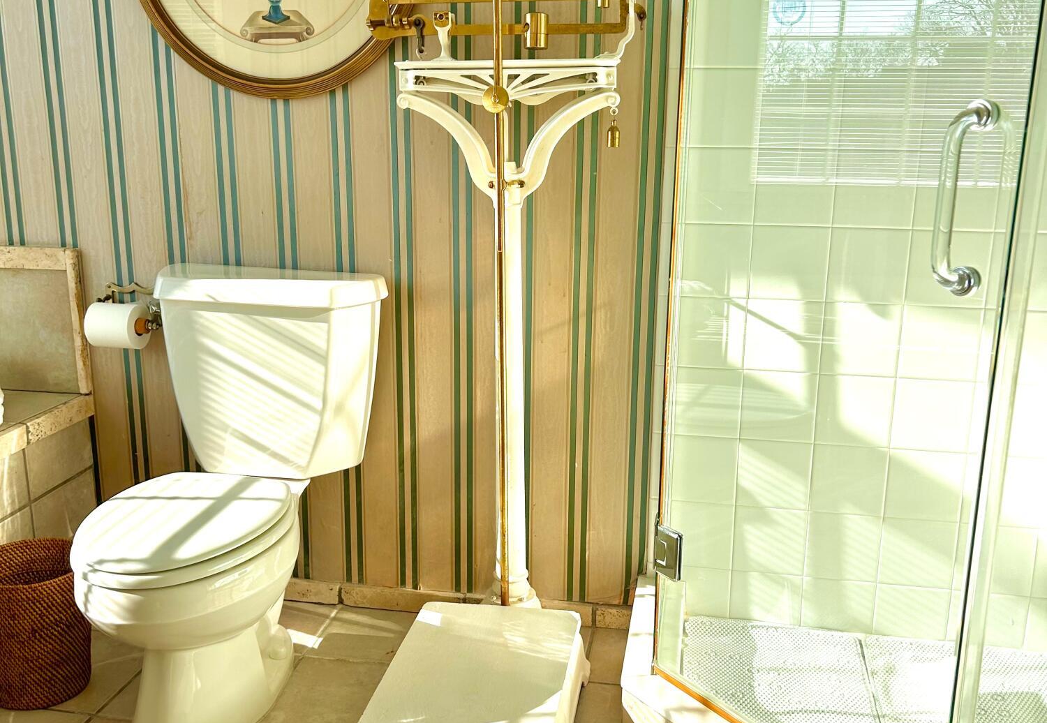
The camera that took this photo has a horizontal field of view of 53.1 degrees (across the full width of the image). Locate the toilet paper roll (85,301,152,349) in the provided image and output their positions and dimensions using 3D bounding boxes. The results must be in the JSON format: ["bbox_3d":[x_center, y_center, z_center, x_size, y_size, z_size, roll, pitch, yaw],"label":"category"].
[{"bbox_3d":[-0.913,-0.079,2.365,0.105,0.101,0.101,3,14,10],"label":"toilet paper roll"}]

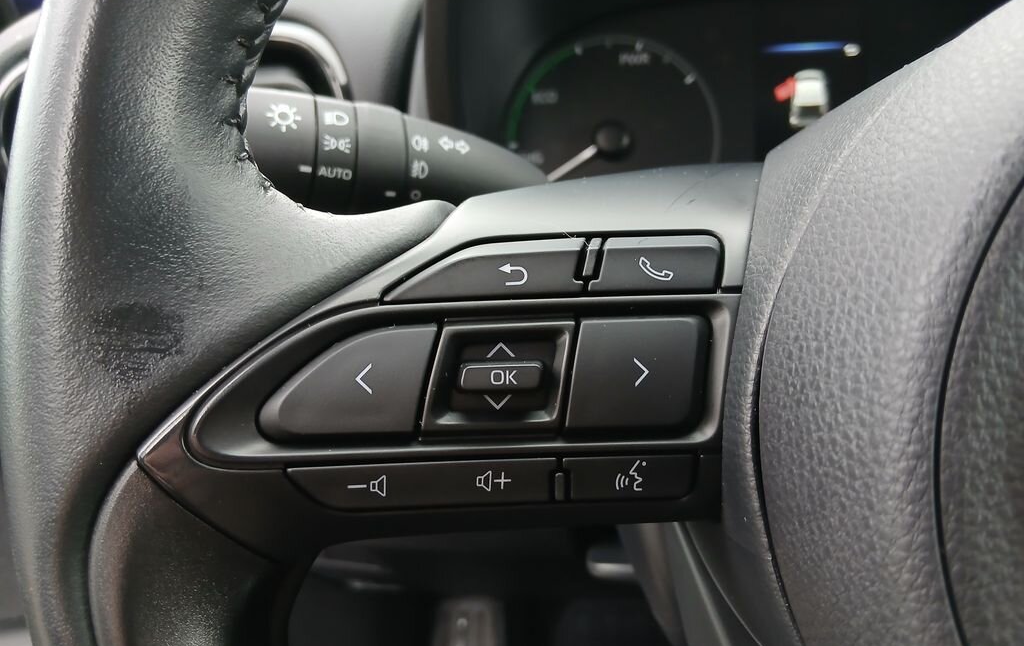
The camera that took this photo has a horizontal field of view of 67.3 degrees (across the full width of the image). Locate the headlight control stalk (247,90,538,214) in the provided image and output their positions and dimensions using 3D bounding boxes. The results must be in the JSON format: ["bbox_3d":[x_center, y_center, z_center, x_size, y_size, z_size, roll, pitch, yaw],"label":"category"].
[{"bbox_3d":[-0.021,-0.036,0.173,0.078,0.027,0.029,6,-6,-5],"label":"headlight control stalk"}]

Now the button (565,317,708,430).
[{"bbox_3d":[0.020,0.008,0.127,0.022,0.018,0.006,-1,-5,0],"label":"button"}]

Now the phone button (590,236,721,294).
[{"bbox_3d":[0.024,-0.010,0.129,0.021,0.009,0.006,-1,-5,0],"label":"phone button"}]

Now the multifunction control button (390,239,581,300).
[{"bbox_3d":[-0.004,-0.009,0.129,0.032,0.009,0.006,-1,-5,0],"label":"multifunction control button"}]

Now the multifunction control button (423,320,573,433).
[{"bbox_3d":[-0.002,0.009,0.128,0.024,0.018,0.007,-1,-5,0],"label":"multifunction control button"}]

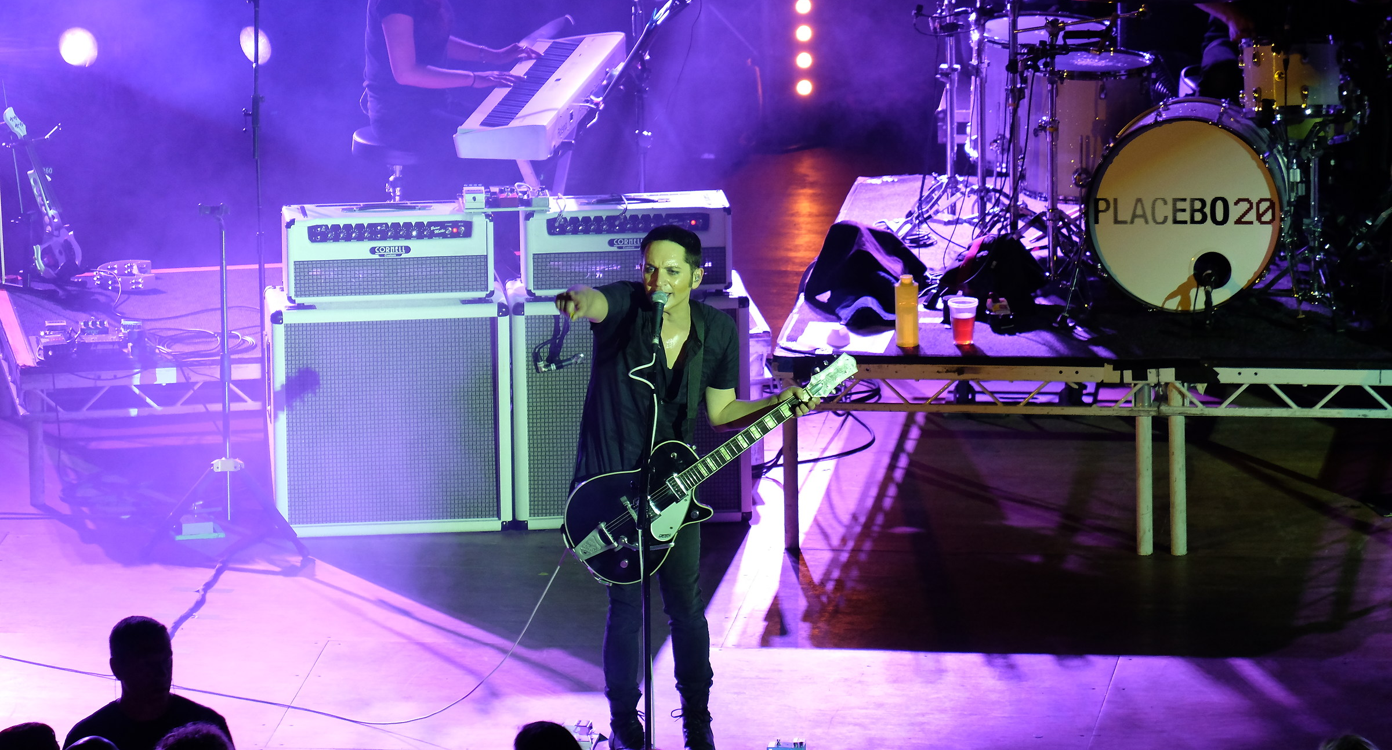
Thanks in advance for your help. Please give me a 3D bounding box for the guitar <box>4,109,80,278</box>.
[{"bbox_3d":[-2.157,-0.597,38.375,0.100,0.600,0.200,-11,4,42],"label":"guitar"}]

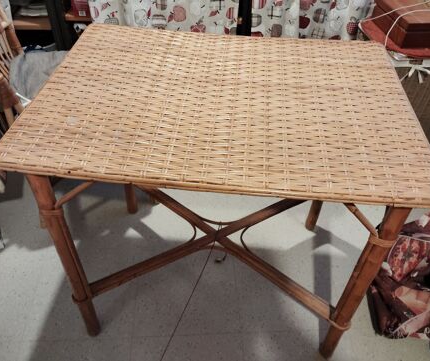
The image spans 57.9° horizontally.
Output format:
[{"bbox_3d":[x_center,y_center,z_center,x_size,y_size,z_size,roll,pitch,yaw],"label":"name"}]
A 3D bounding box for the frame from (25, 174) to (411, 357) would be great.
[{"bbox_3d":[0.014,0.076,1.070,0.728,0.713,0.514,5,46,2],"label":"frame"}]

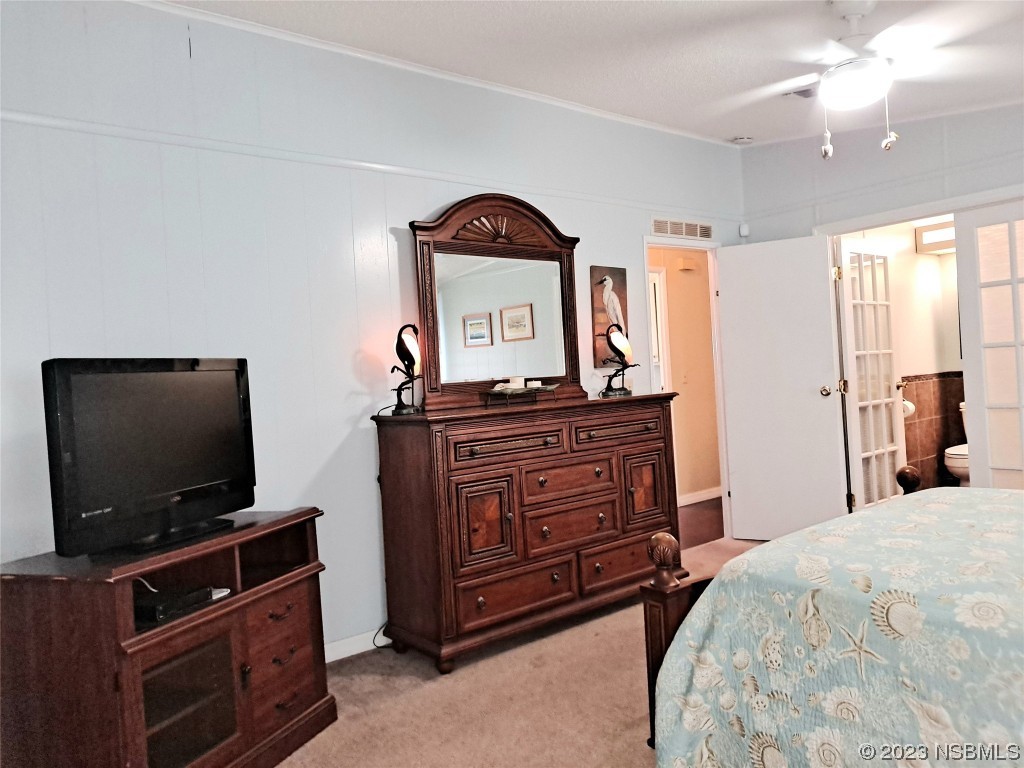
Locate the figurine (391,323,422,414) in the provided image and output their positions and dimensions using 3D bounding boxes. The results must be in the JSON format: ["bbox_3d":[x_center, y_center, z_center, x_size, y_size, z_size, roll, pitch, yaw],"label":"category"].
[{"bbox_3d":[-0.482,-0.066,3.395,0.145,0.420,0.175,-3,1,42],"label":"figurine"}]

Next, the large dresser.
[{"bbox_3d":[0.169,0.639,3.783,1.645,1.075,0.505,-4,1,-38],"label":"large dresser"}]

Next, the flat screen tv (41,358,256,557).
[{"bbox_3d":[-1.185,0.213,2.559,0.210,0.600,0.800,-3,1,22],"label":"flat screen tv"}]

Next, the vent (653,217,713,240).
[{"bbox_3d":[1.181,-1.044,5.018,0.640,0.110,0.030,-4,1,-38],"label":"vent"}]

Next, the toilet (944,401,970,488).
[{"bbox_3d":[3.884,0.551,6.083,0.720,0.770,0.460,-4,1,-38],"label":"toilet"}]

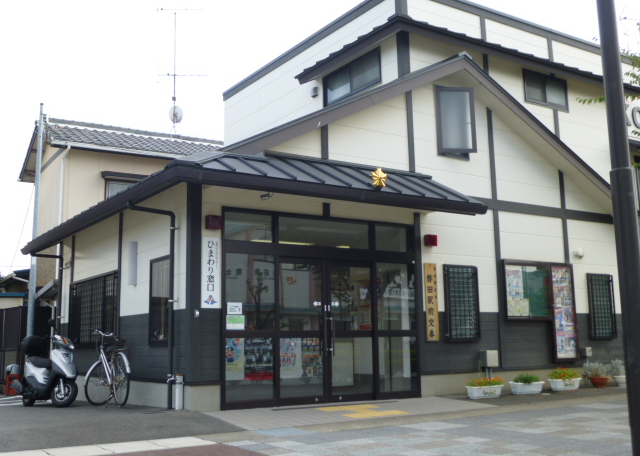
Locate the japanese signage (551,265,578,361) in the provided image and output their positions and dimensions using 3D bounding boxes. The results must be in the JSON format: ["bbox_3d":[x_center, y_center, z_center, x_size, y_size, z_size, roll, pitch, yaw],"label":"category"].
[{"bbox_3d":[4.380,1.525,13.020,0.623,1.726,0.080,5,-11,-33],"label":"japanese signage"}]

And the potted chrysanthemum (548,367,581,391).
[{"bbox_3d":[4.209,2.599,12.404,0.600,0.380,0.270,5,-11,-33],"label":"potted chrysanthemum"}]

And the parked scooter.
[{"bbox_3d":[-4.089,2.046,10.796,0.690,1.238,1.797,8,-13,-44],"label":"parked scooter"}]

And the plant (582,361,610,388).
[{"bbox_3d":[4.958,2.647,12.963,0.420,0.450,0.390,5,-11,-33],"label":"plant"}]

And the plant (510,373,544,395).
[{"bbox_3d":[3.259,2.468,11.323,0.609,0.284,0.233,5,-11,-33],"label":"plant"}]

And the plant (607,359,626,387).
[{"bbox_3d":[5.313,2.559,12.726,0.355,0.467,0.355,5,-11,-33],"label":"plant"}]

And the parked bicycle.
[{"bbox_3d":[-2.948,1.978,10.195,0.609,1.086,1.776,5,-11,-33],"label":"parked bicycle"}]

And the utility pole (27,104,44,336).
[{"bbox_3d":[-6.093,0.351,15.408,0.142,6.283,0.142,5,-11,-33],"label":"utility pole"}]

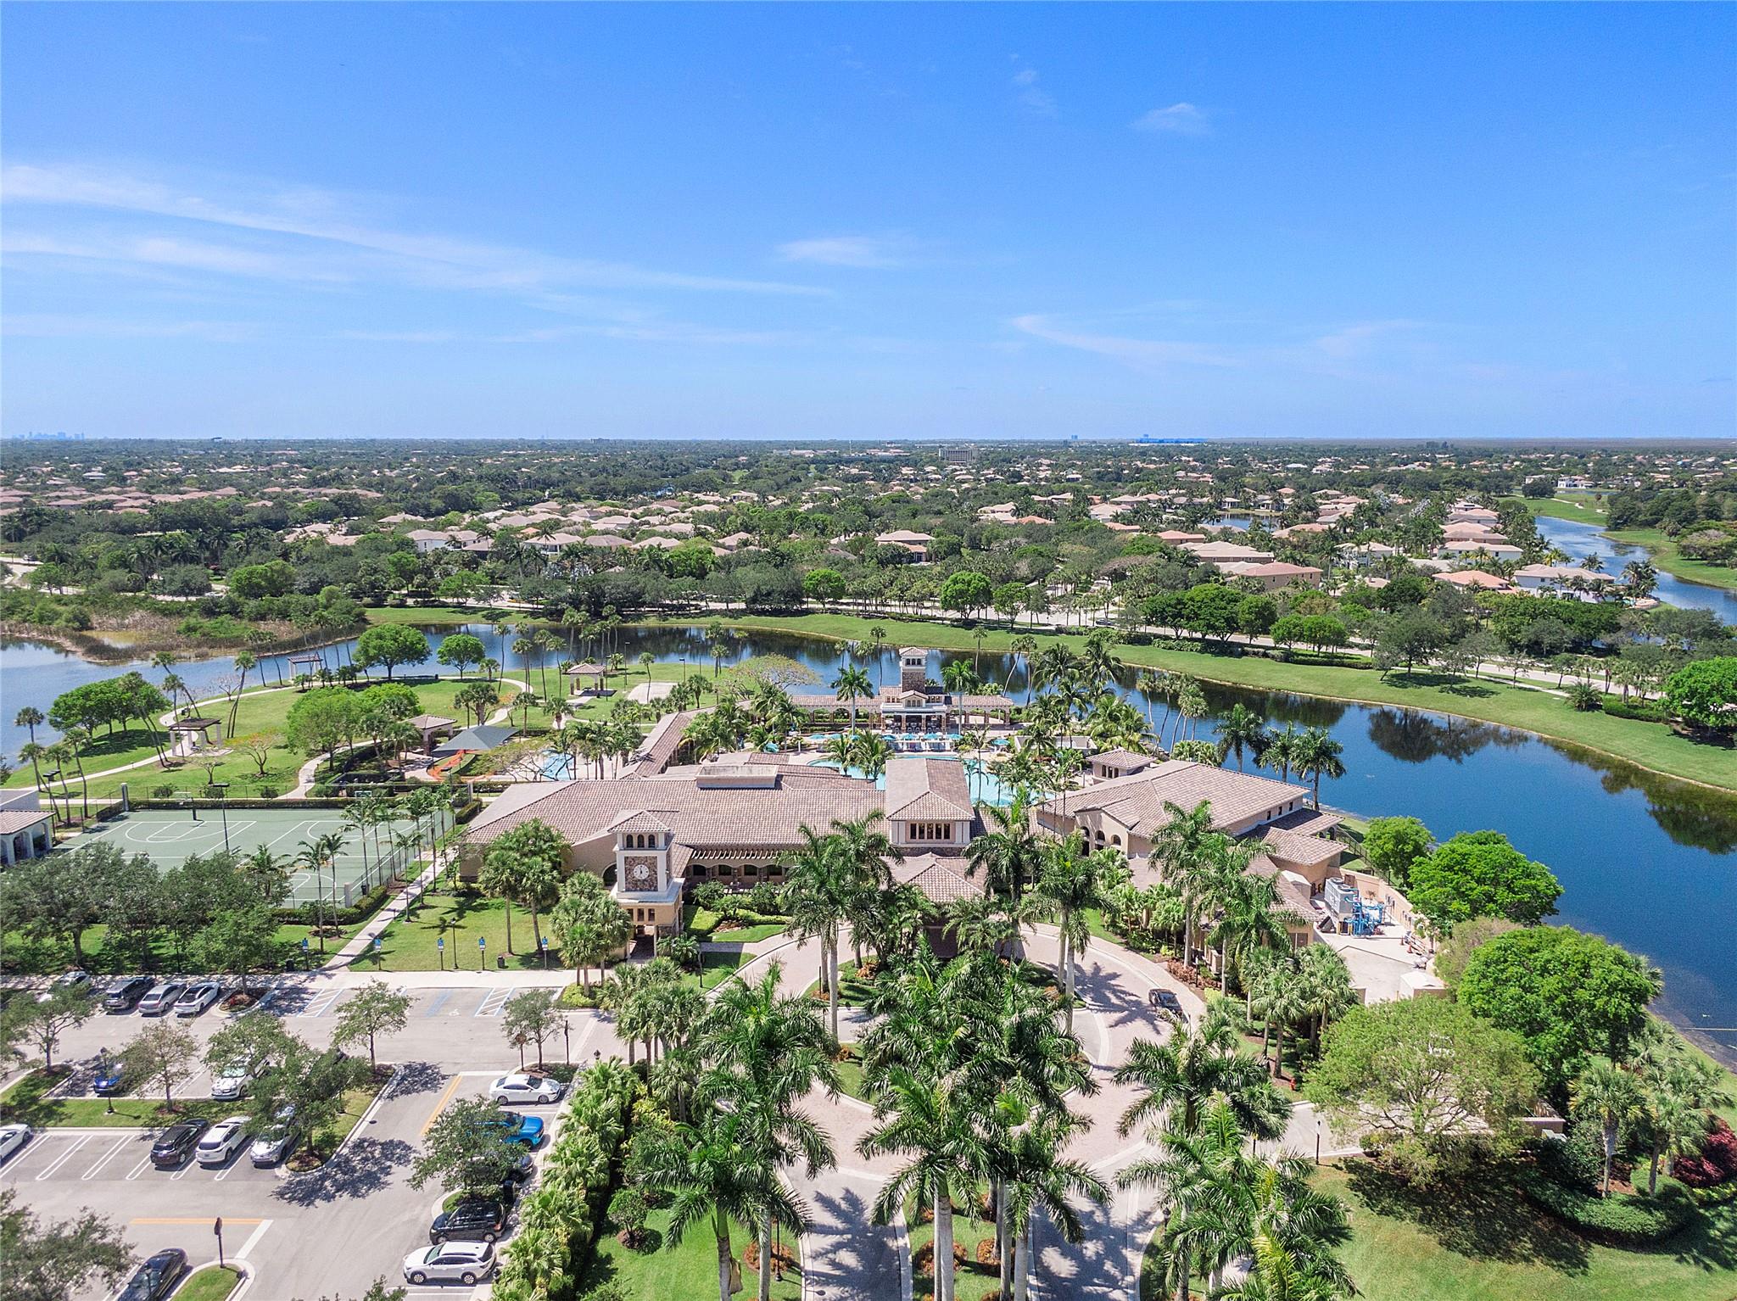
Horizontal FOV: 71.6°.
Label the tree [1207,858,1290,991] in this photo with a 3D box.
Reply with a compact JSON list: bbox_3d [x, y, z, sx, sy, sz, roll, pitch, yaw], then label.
[{"bbox_3d":[30.164,22.734,95.519,5.900,12.700,5.900,0,10,0],"label":"tree"}]

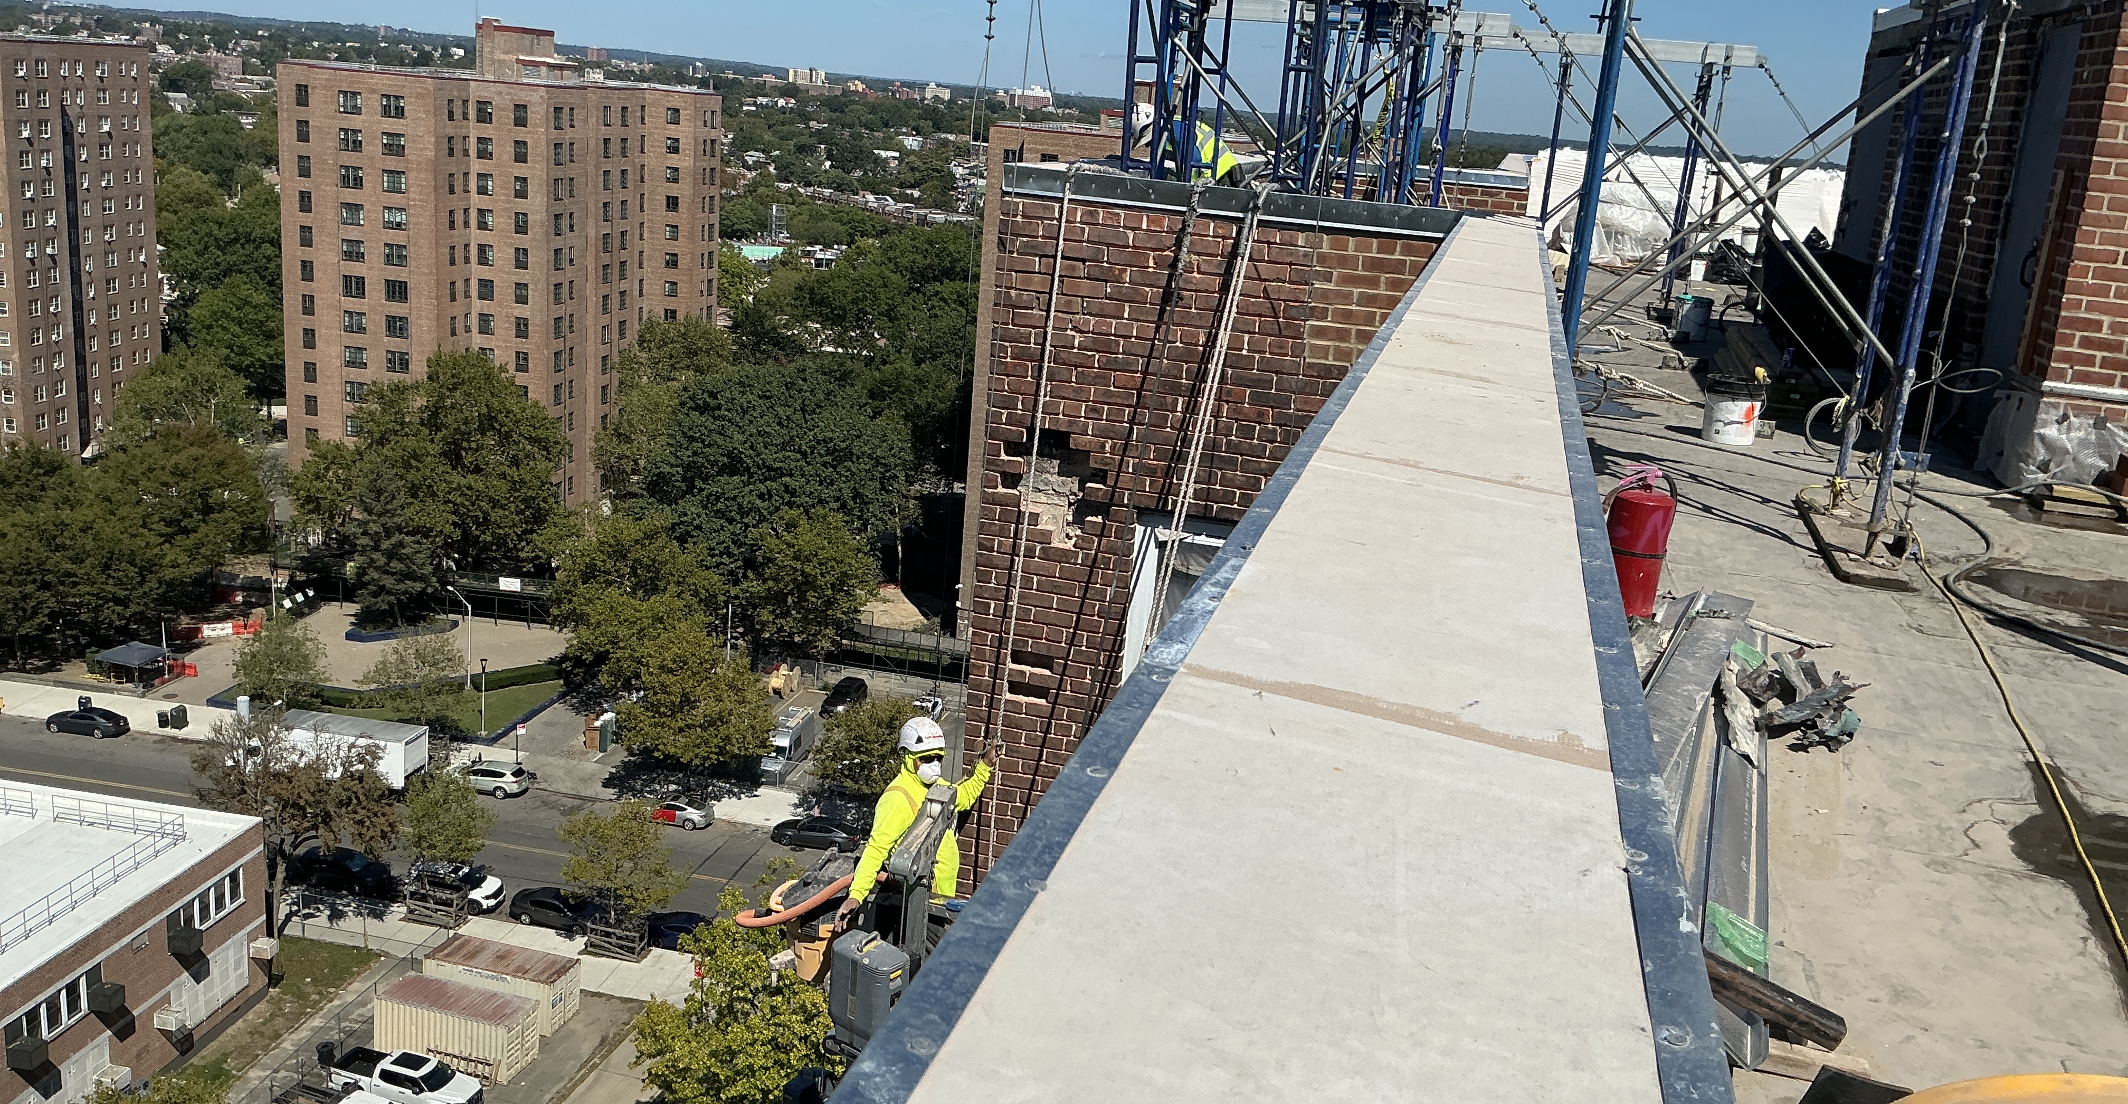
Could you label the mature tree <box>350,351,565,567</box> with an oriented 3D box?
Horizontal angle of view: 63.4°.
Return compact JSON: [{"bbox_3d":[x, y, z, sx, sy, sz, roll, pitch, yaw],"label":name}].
[{"bbox_3d":[-47.807,-6.420,135.653,15.800,18.210,15.200,5,14,0],"label":"mature tree"}]

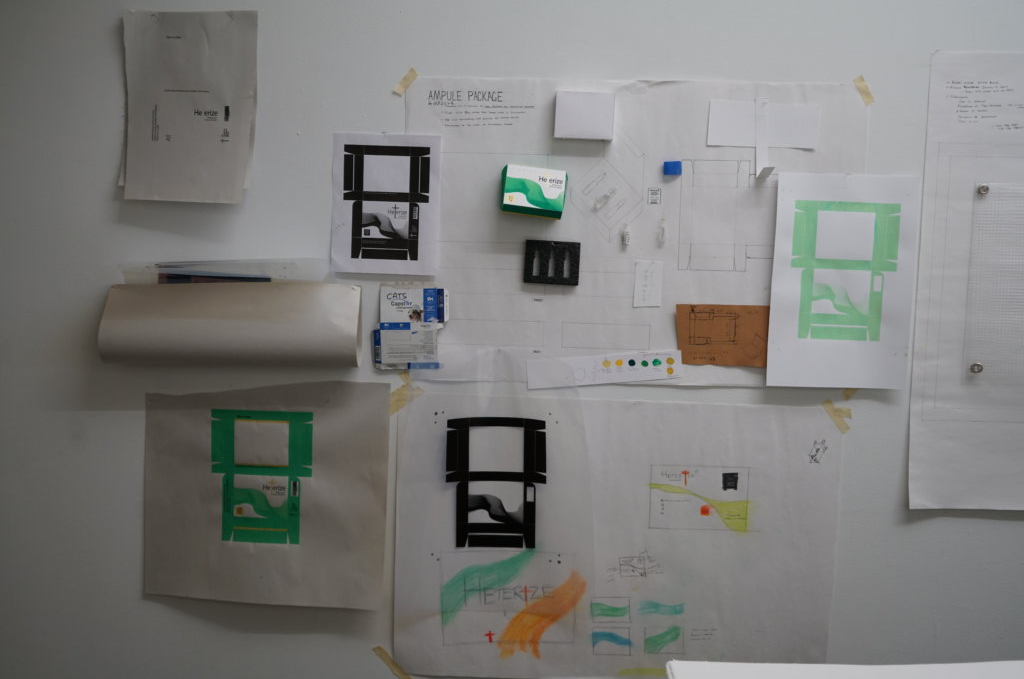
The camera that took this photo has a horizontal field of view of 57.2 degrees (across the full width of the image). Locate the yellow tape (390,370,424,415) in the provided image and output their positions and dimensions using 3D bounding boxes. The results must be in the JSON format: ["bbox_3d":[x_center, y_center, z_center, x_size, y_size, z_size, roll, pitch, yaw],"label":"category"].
[{"bbox_3d":[-0.217,0.109,1.933,0.073,0.089,0.007,2,6,2],"label":"yellow tape"}]

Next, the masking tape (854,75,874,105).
[{"bbox_3d":[0.691,-0.488,1.844,0.019,0.057,0.005,-25,5,4],"label":"masking tape"}]

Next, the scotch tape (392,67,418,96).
[{"bbox_3d":[-0.212,-0.513,1.870,0.019,0.061,0.005,34,6,-2],"label":"scotch tape"}]

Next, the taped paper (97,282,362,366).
[{"bbox_3d":[-0.565,-0.029,1.891,0.519,0.158,0.085,1,6,2],"label":"taped paper"}]

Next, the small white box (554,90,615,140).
[{"bbox_3d":[0.144,-0.441,1.857,0.114,0.088,0.024,2,6,2],"label":"small white box"}]

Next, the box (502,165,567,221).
[{"bbox_3d":[0.045,-0.291,1.852,0.117,0.091,0.026,8,-21,-2],"label":"box"}]

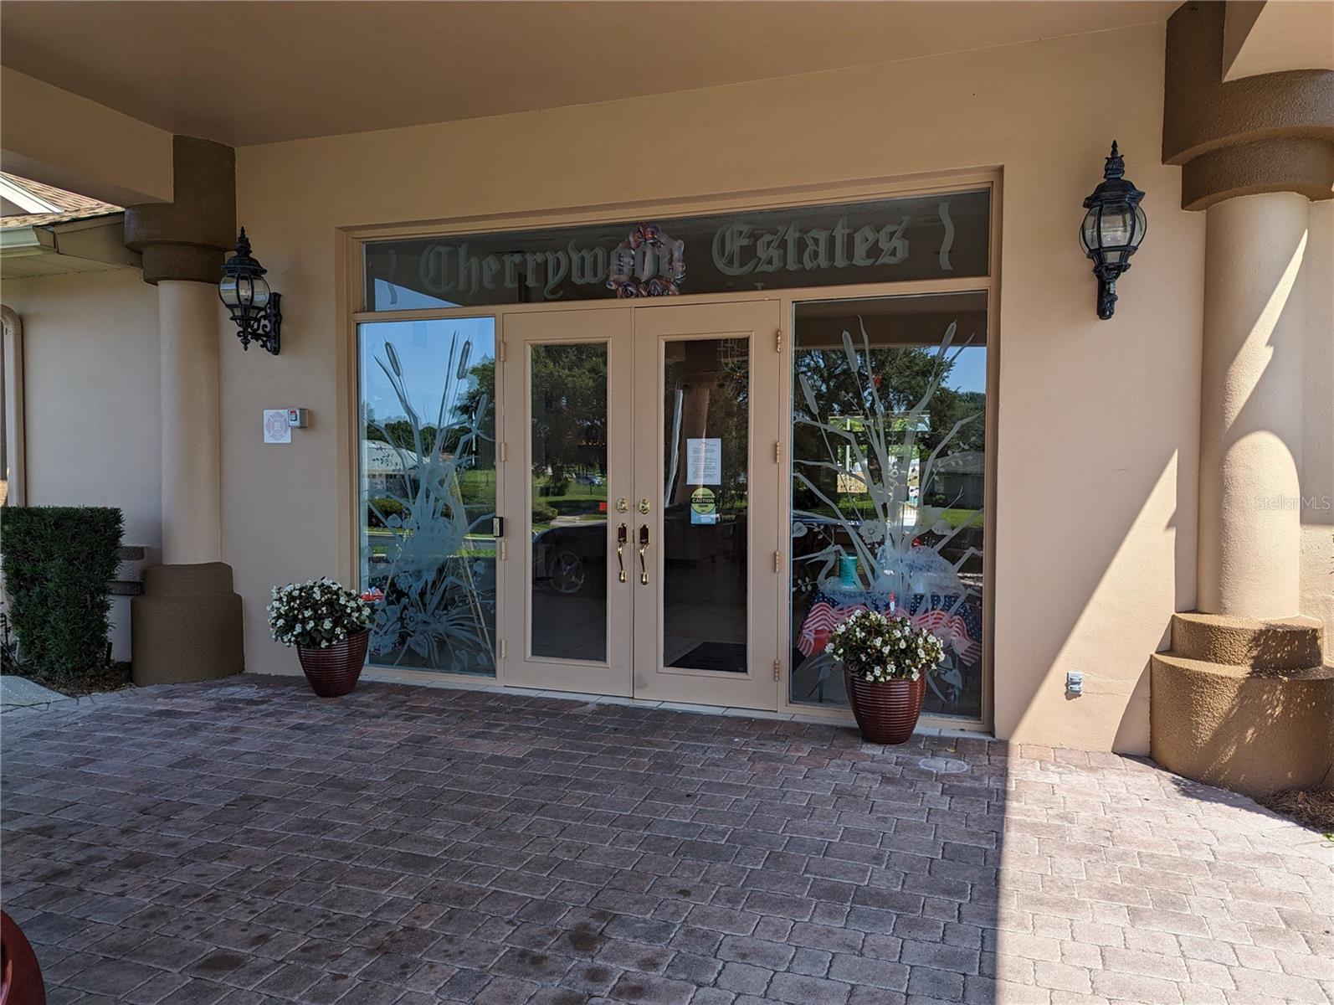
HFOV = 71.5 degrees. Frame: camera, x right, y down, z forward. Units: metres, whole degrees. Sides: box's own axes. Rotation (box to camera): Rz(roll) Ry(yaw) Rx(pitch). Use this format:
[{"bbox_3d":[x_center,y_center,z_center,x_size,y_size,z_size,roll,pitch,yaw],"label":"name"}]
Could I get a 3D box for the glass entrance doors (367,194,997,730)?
[{"bbox_3d":[-0.200,-0.285,5.793,4.190,3.019,0.120,1,2,19],"label":"glass entrance doors"}]

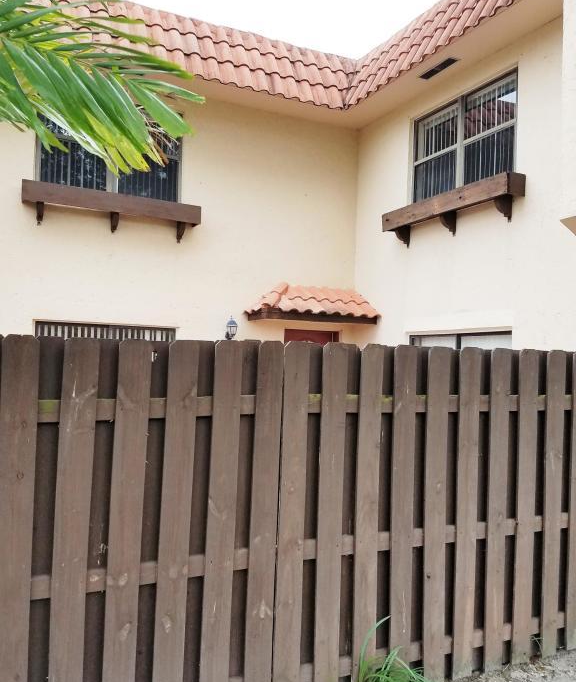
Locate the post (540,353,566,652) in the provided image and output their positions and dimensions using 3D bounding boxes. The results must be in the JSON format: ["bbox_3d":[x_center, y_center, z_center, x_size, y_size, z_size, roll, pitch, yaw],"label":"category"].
[{"bbox_3d":[1.534,0.938,3.354,0.147,1.767,0.020,2,-1,-23],"label":"post"}]

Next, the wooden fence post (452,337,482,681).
[{"bbox_3d":[0.959,0.917,3.109,0.137,1.762,0.020,2,-1,-23],"label":"wooden fence post"}]

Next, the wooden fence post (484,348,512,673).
[{"bbox_3d":[1.156,0.929,3.193,0.139,1.774,0.020,2,-1,-23],"label":"wooden fence post"}]

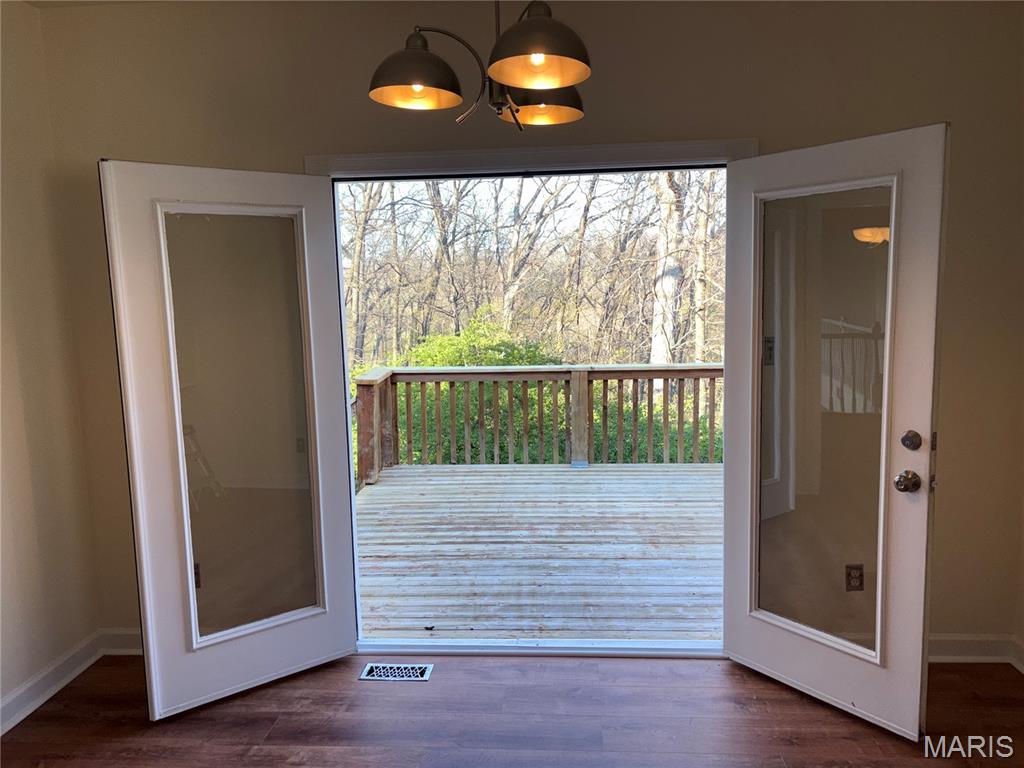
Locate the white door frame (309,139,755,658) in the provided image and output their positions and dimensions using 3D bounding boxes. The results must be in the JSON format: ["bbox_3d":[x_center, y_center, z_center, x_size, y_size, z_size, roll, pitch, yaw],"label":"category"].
[{"bbox_3d":[0.092,0.115,3.234,1.782,2.123,0.161,-1,7,4],"label":"white door frame"}]

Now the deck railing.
[{"bbox_3d":[0.430,0.321,6.636,3.363,0.944,0.853,-1,7,4],"label":"deck railing"}]

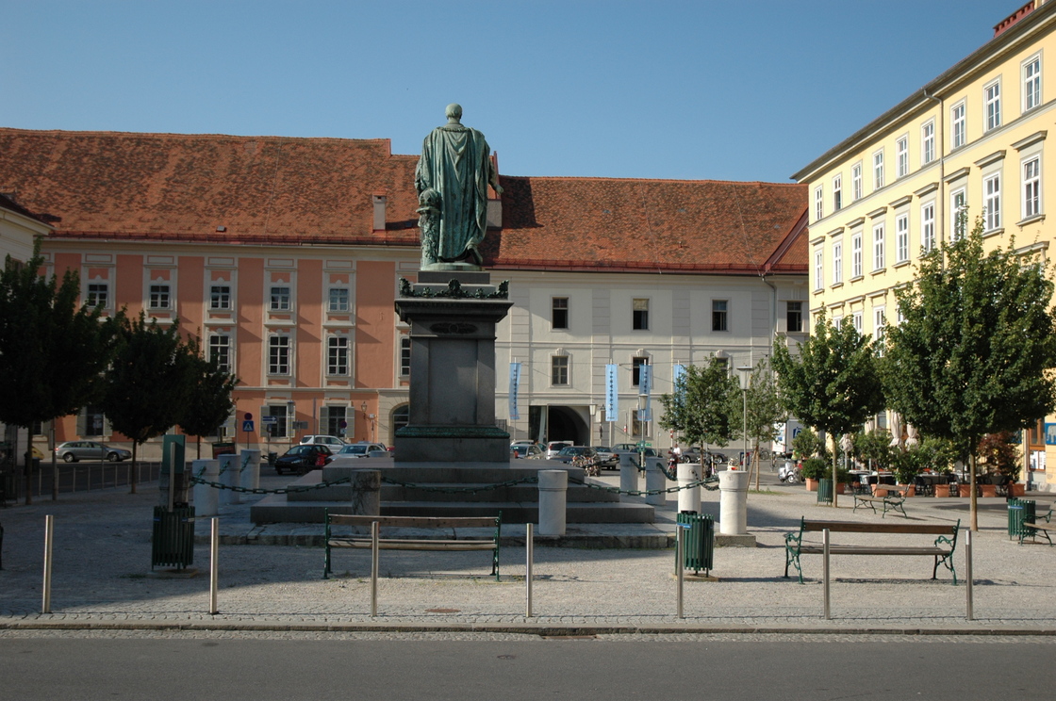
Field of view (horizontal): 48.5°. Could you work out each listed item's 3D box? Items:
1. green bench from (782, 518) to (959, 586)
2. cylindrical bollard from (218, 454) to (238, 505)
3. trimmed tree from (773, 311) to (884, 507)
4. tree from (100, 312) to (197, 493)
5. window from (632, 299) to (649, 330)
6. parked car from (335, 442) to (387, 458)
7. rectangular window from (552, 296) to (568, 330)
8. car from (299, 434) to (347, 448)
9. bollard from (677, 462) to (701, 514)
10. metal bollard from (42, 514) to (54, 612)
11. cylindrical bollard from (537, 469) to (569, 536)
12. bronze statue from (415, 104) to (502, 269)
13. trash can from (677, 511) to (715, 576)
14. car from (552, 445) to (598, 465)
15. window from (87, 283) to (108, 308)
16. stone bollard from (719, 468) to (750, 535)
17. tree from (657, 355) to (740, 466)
[{"bbox_3d":[4.358,2.528,14.918,2.060,0.830,0.670,1,-3,-7],"label":"green bench"},{"bbox_3d":[-6.544,2.822,25.700,0.480,1.030,0.480,1,-3,-6],"label":"cylindrical bollard"},{"bbox_3d":[8.680,1.693,33.663,3.250,5.640,3.200,1,-3,-6],"label":"trimmed tree"},{"bbox_3d":[-11.827,1.592,36.146,3.000,5.600,3.000,1,-3,-6],"label":"tree"},{"bbox_3d":[8.729,-2.812,90.799,1.300,2.450,0.250,1,-3,-6],"label":"window"},{"bbox_3d":[-8.623,5.484,59.961,1.740,1.480,4.200,0,-3,15],"label":"parked car"},{"bbox_3d":[2.320,-2.735,86.075,1.212,2.466,0.250,1,-3,-6],"label":"rectangular window"},{"bbox_3d":[-13.141,6.671,79.248,4.550,1.780,1.820,1,-3,-6],"label":"car"},{"bbox_3d":[2.911,2.548,21.069,0.445,0.990,0.445,0,-4,0],"label":"bollard"},{"bbox_3d":[-4.419,1.973,10.780,0.065,0.900,0.065,1,-3,-6],"label":"metal bollard"},{"bbox_3d":[0.381,2.333,17.869,0.445,0.990,0.445,0,-4,0],"label":"cylindrical bollard"},{"bbox_3d":[-1.396,-3.319,23.607,1.747,3.335,1.300,1,-3,-6],"label":"bronze statue"},{"bbox_3d":[2.109,2.444,14.721,0.470,0.790,0.470,1,-3,0],"label":"trash can"},{"bbox_3d":[2.471,5.695,60.962,1.740,1.450,4.300,0,-3,15],"label":"car"},{"bbox_3d":[-29.000,-3.687,79.026,1.308,1.597,0.200,1,-4,-6],"label":"window"},{"bbox_3d":[3.489,2.584,19.850,0.480,1.030,0.480,1,-3,0],"label":"stone bollard"},{"bbox_3d":[7.561,2.983,51.500,3.550,5.500,3.500,1,-3,0],"label":"tree"}]

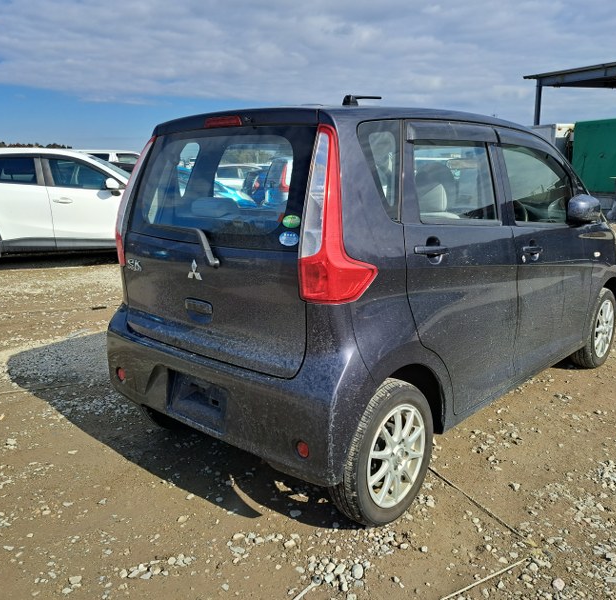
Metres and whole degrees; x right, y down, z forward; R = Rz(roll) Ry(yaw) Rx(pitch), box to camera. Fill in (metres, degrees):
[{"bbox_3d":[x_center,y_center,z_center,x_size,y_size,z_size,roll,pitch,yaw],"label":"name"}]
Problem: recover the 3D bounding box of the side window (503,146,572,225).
[{"bbox_3d":[1.199,-0.599,2.860,0.080,0.420,0.780,10,16,42],"label":"side window"}]

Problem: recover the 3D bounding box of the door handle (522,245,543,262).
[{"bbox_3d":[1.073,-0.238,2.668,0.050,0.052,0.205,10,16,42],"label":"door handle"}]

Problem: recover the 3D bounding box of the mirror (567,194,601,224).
[{"bbox_3d":[1.474,-0.482,2.970,0.140,0.165,0.210,10,16,42],"label":"mirror"}]

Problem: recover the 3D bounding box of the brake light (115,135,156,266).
[{"bbox_3d":[-0.783,-0.432,2.585,0.210,0.575,0.260,10,16,42],"label":"brake light"}]

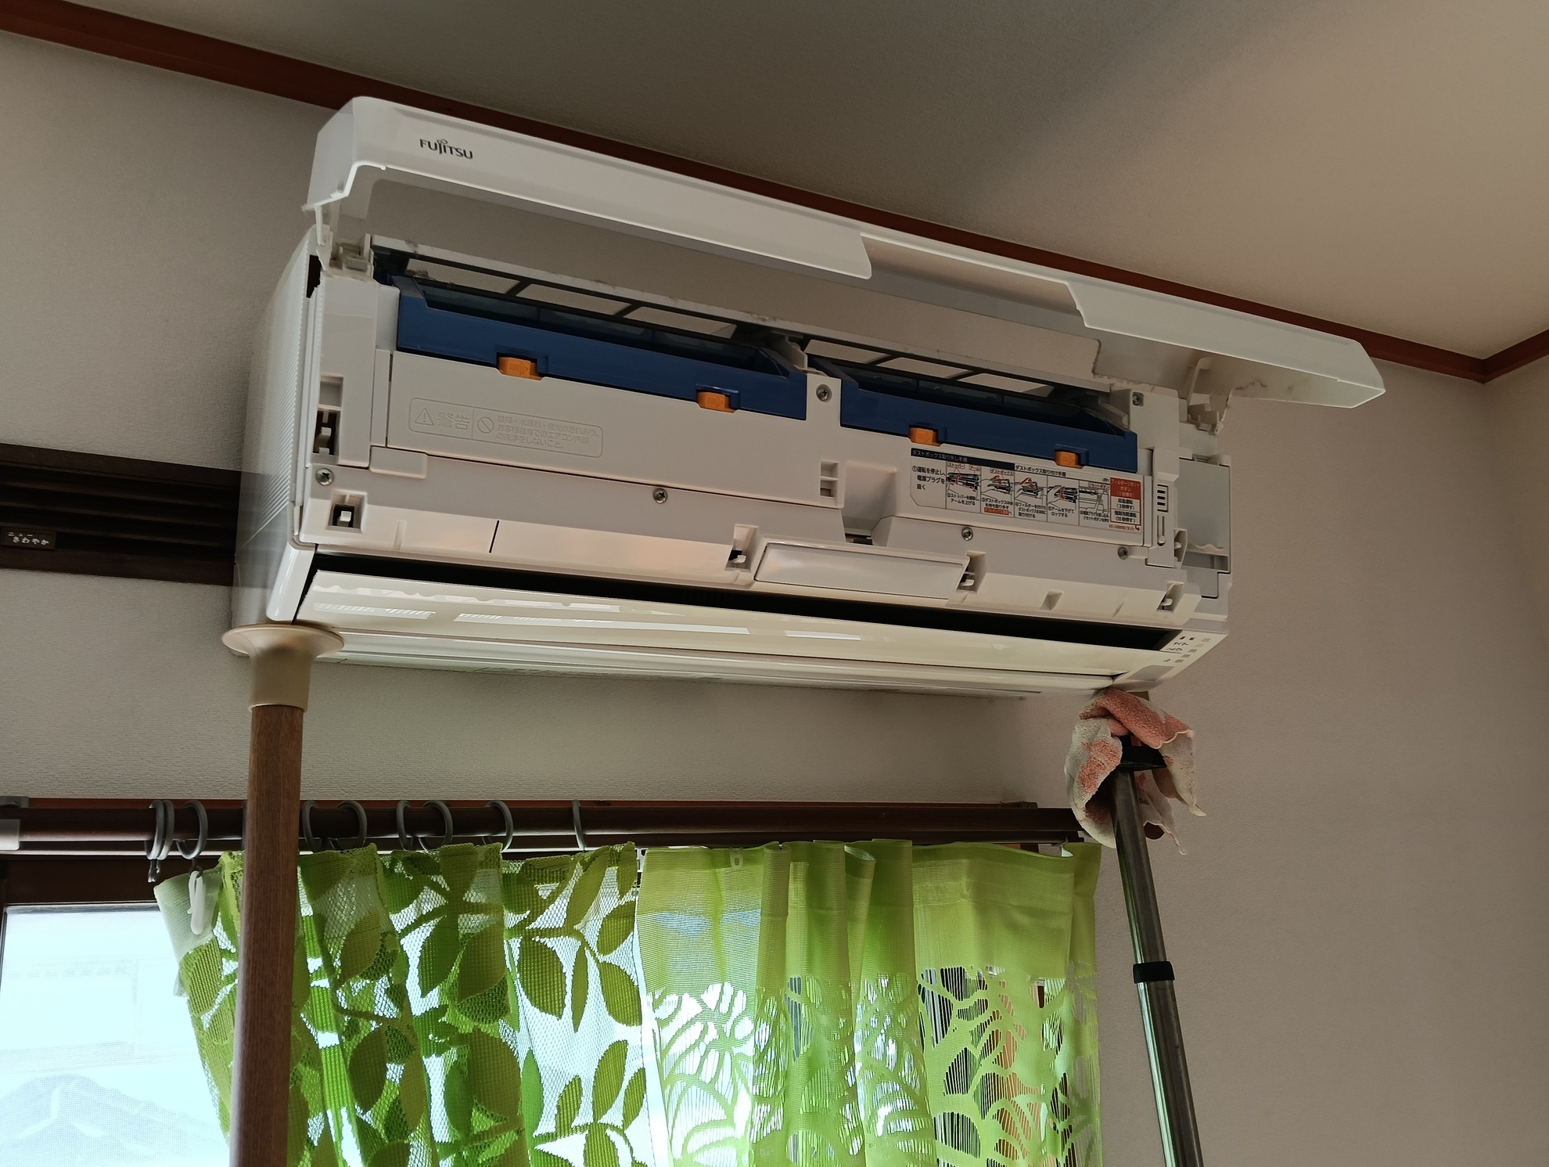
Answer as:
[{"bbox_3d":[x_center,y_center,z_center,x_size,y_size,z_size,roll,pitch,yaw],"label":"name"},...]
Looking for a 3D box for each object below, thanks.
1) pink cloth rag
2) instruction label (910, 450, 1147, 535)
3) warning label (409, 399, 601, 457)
[{"bbox_3d":[0.325,0.169,1.093,0.112,0.138,0.100,-8,-17,15],"label":"pink cloth rag"},{"bbox_3d":[0.207,-0.072,0.973,0.230,0.044,0.002,5,-7,-26],"label":"instruction label"},{"bbox_3d":[-0.173,-0.101,0.789,0.126,0.021,0.002,5,-7,-26],"label":"warning label"}]

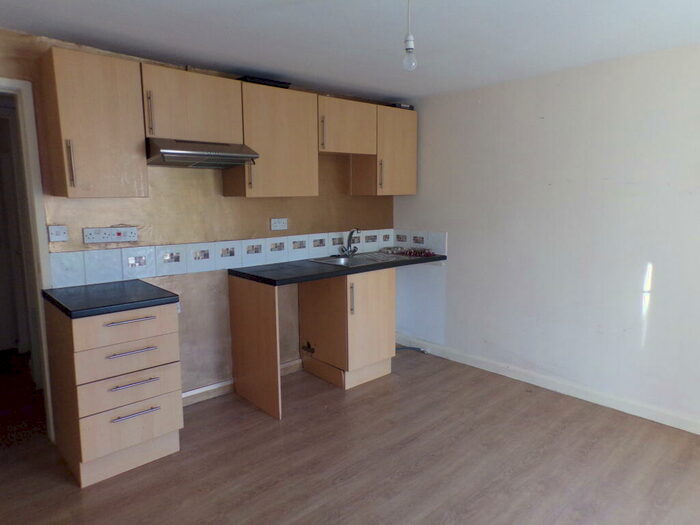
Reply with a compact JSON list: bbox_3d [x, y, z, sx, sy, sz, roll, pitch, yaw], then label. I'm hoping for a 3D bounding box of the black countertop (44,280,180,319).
[{"bbox_3d":[-1.295,0.183,2.620,0.507,0.039,0.604,-8,12,-42],"label":"black countertop"}]

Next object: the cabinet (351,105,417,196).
[{"bbox_3d":[0.301,-0.932,4.152,0.499,0.712,0.295,-8,12,-42],"label":"cabinet"}]

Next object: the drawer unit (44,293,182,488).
[{"bbox_3d":[-1.303,0.632,2.687,0.502,0.869,0.598,-8,12,-42],"label":"drawer unit"}]

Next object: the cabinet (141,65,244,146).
[{"bbox_3d":[-0.994,-0.922,2.945,0.613,0.388,0.295,-8,12,-42],"label":"cabinet"}]

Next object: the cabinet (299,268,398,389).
[{"bbox_3d":[-0.017,0.462,3.858,0.503,0.871,0.573,-8,12,-42],"label":"cabinet"}]

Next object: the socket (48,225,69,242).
[{"bbox_3d":[-1.606,-0.157,2.680,0.087,0.085,0.020,-8,12,-42],"label":"socket"}]

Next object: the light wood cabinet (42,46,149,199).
[{"bbox_3d":[-1.371,-0.712,2.624,0.412,0.712,0.295,-8,12,-42],"label":"light wood cabinet"}]

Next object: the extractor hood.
[{"bbox_3d":[-0.931,-0.651,2.917,0.607,0.139,0.480,-8,12,-42],"label":"extractor hood"}]

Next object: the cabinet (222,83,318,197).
[{"bbox_3d":[-0.547,-0.821,3.377,0.604,0.712,0.295,-8,12,-42],"label":"cabinet"}]

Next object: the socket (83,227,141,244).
[{"bbox_3d":[-1.405,-0.160,2.867,0.297,0.087,0.020,-8,12,-42],"label":"socket"}]

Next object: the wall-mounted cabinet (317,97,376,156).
[{"bbox_3d":[-0.103,-1.036,3.759,0.603,0.393,0.295,-8,12,-42],"label":"wall-mounted cabinet"}]

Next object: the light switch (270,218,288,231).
[{"bbox_3d":[-0.530,-0.287,3.665,0.150,0.087,0.020,-8,12,-42],"label":"light switch"}]

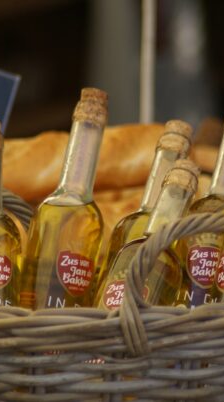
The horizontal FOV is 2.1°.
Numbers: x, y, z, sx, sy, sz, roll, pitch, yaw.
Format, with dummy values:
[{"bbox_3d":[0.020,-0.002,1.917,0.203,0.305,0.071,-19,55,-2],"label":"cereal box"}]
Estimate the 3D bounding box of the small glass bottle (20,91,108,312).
[{"bbox_3d":[-0.032,0.017,4.990,0.060,0.220,0.060,14,-13,-19],"label":"small glass bottle"}]

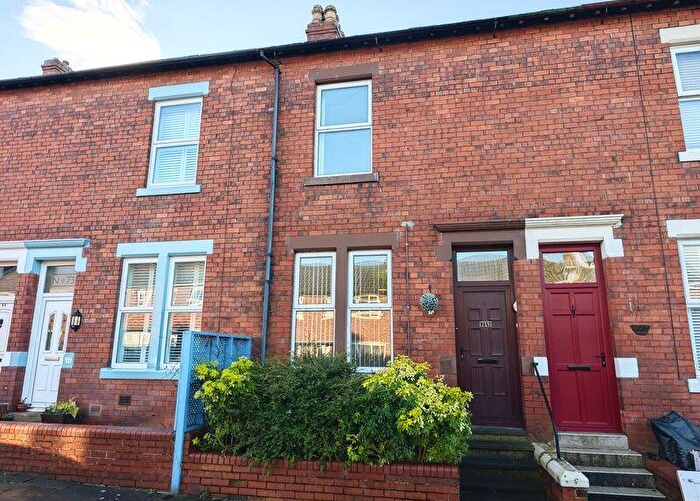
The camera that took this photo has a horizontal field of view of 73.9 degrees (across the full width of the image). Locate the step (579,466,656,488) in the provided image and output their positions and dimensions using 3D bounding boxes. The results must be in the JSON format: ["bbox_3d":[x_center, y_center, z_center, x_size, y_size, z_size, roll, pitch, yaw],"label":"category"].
[{"bbox_3d":[3.227,2.858,5.877,1.030,0.165,0.360,-2,-13,11],"label":"step"}]

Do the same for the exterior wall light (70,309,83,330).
[{"bbox_3d":[-4.941,1.267,8.361,0.160,0.399,0.145,-2,-13,11],"label":"exterior wall light"}]

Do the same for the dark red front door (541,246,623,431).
[{"bbox_3d":[3.271,1.210,6.787,0.871,2.711,0.100,-2,-12,11],"label":"dark red front door"}]

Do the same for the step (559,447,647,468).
[{"bbox_3d":[3.293,2.770,6.223,1.030,0.170,0.310,-2,-13,11],"label":"step"}]

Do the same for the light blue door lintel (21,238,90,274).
[{"bbox_3d":[-5.501,0.113,8.754,1.430,0.610,0.230,-2,-13,12],"label":"light blue door lintel"}]

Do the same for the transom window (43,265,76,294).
[{"bbox_3d":[-5.558,0.556,8.920,0.760,0.566,0.070,-2,-13,11],"label":"transom window"}]

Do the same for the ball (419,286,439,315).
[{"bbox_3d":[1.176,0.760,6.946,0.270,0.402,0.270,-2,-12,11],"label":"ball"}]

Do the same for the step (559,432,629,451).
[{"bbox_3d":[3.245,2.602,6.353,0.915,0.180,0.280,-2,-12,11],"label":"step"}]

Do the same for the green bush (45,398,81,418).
[{"bbox_3d":[-4.412,2.418,7.140,0.520,0.299,0.320,-2,-12,11],"label":"green bush"}]

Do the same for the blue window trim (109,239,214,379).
[{"bbox_3d":[-3.340,1.016,8.131,1.966,2.400,0.150,-2,-13,12],"label":"blue window trim"}]

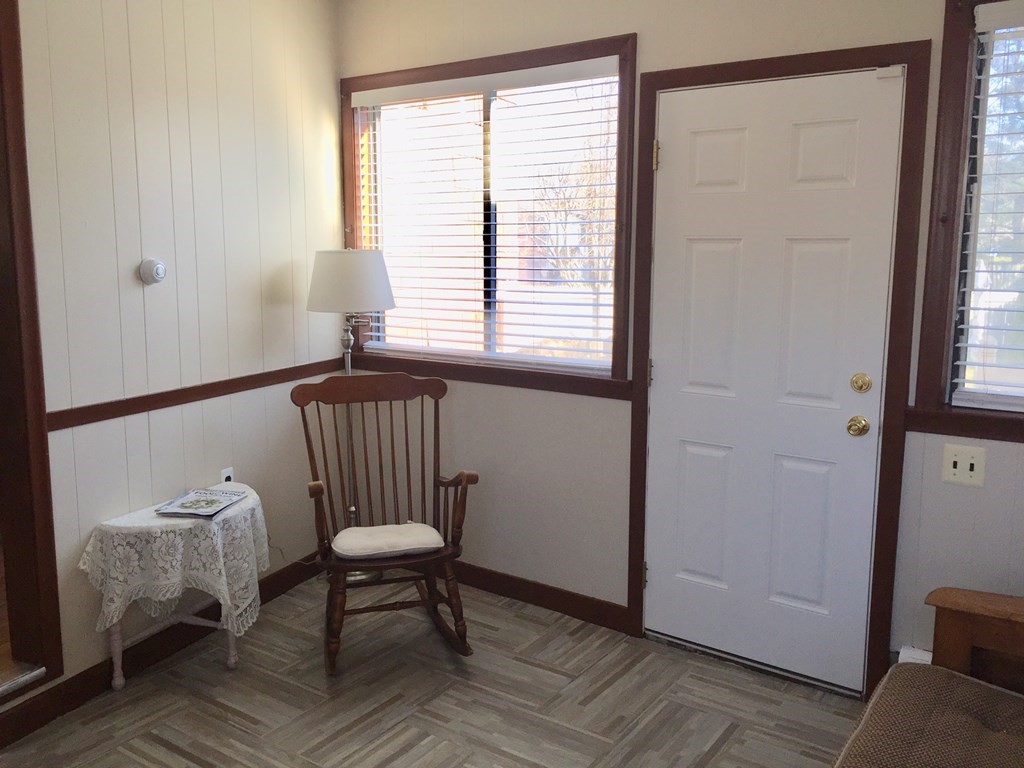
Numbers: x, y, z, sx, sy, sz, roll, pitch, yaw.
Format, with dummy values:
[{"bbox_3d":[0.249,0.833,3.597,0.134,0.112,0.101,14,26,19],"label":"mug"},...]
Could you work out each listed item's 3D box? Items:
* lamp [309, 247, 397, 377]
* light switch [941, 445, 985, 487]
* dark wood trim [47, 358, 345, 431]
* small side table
[{"bbox_3d":[-0.719,0.152,3.851,0.395,1.500,0.395,6,10,34],"label":"lamp"},{"bbox_3d":[1.381,0.251,2.621,0.113,0.116,0.014,6,10,34],"label":"light switch"},{"bbox_3d":[-1.129,0.014,3.404,0.020,0.063,1.590,4,9,24],"label":"dark wood trim"},{"bbox_3d":[-1.125,0.728,3.096,0.345,0.595,0.630,4,9,24],"label":"small side table"}]

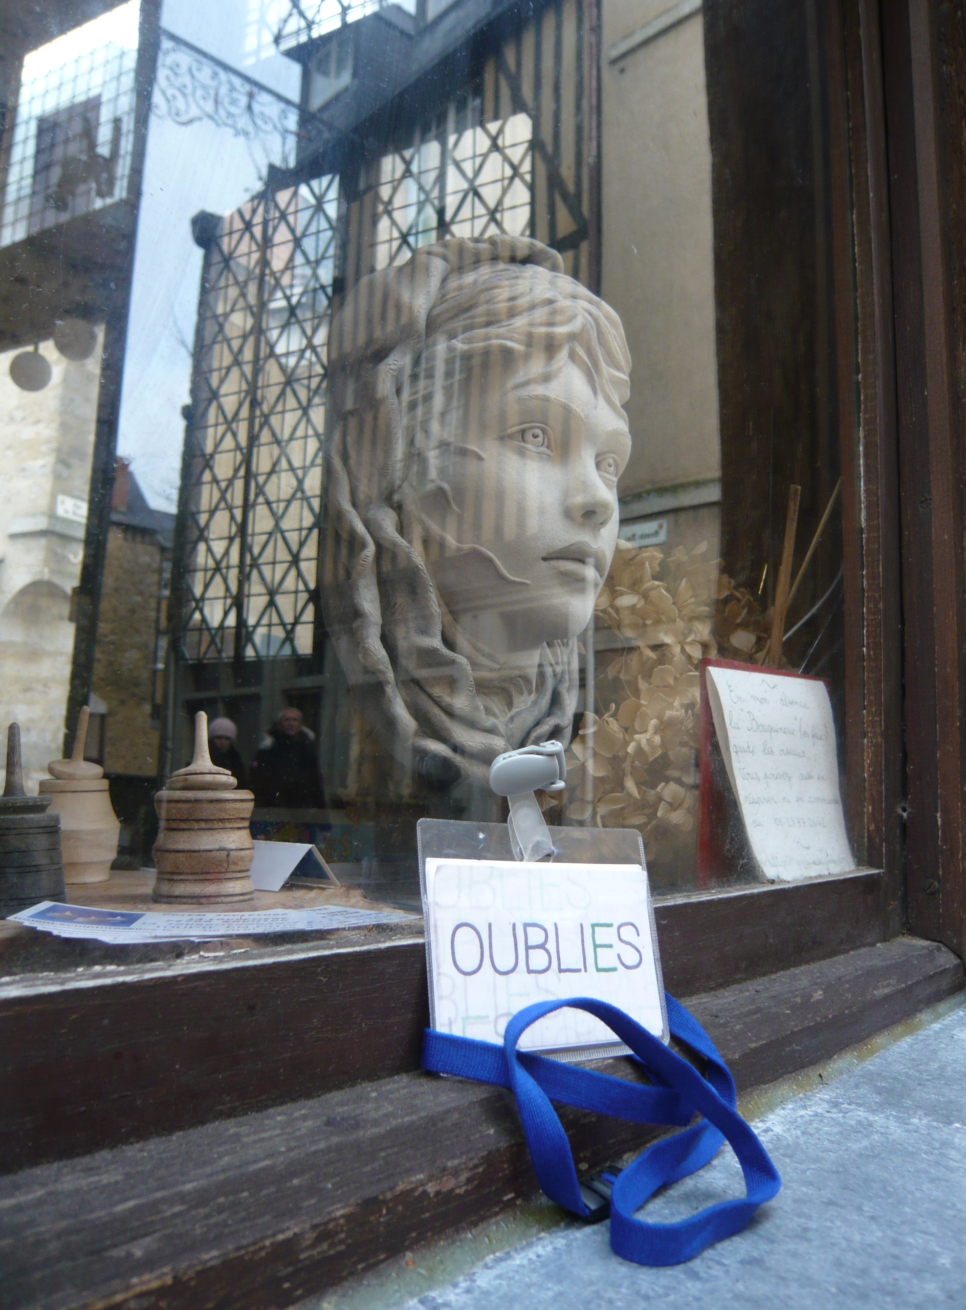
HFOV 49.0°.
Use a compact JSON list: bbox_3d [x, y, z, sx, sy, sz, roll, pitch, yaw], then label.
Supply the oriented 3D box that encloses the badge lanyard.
[{"bbox_3d":[0.047,0.125,0.307,0.087,0.042,0.119,-6,-10,38],"label":"badge lanyard"}]

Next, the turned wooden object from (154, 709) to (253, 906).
[{"bbox_3d":[-0.105,0.056,0.400,0.037,0.071,0.037,-6,-10,38],"label":"turned wooden object"}]

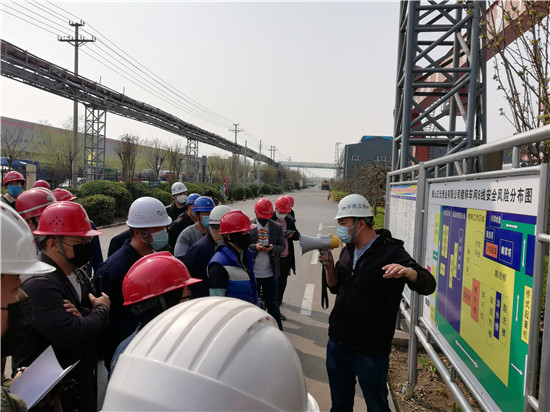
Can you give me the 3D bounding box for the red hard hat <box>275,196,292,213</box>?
[{"bbox_3d":[0.115,-0.007,6.000,0.220,0.160,0.280,14,20,-10],"label":"red hard hat"}]

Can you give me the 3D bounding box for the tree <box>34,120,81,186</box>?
[{"bbox_3d":[-12.094,-2.293,23.967,2.700,5.090,2.700,2,3,6],"label":"tree"}]

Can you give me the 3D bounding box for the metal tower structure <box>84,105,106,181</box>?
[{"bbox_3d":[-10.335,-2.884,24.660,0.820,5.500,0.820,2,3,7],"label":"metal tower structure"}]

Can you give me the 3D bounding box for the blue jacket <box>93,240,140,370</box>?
[{"bbox_3d":[-0.844,0.574,2.550,0.330,0.720,0.500,3,3,17],"label":"blue jacket"}]

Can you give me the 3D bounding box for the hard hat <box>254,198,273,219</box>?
[{"bbox_3d":[-0.131,0.034,5.250,0.220,0.160,0.280,1,28,-14],"label":"hard hat"}]

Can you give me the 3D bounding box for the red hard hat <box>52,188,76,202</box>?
[{"bbox_3d":[-2.274,-0.113,4.600,0.290,0.160,0.220,-3,1,18],"label":"red hard hat"}]

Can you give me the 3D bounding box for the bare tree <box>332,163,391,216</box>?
[{"bbox_3d":[5.525,-0.972,26.508,3.400,3.430,3.200,2,3,6],"label":"bare tree"}]

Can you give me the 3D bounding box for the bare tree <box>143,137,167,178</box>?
[{"bbox_3d":[-9.645,-2.859,34.962,2.300,5.300,2.300,2,3,6],"label":"bare tree"}]

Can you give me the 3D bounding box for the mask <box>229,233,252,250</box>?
[{"bbox_3d":[-0.255,0.267,3.220,0.125,0.140,0.150,3,3,23],"label":"mask"}]

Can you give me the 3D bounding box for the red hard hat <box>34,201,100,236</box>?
[{"bbox_3d":[-0.929,0.063,1.920,0.285,0.150,0.220,1,3,-10],"label":"red hard hat"}]

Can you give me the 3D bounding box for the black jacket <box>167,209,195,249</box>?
[{"bbox_3d":[-1.248,0.416,5.850,0.340,0.700,0.500,3,3,28],"label":"black jacket"}]

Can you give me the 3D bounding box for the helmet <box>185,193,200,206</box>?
[{"bbox_3d":[-1.094,-0.089,5.900,0.280,0.160,0.220,-6,3,-4],"label":"helmet"}]

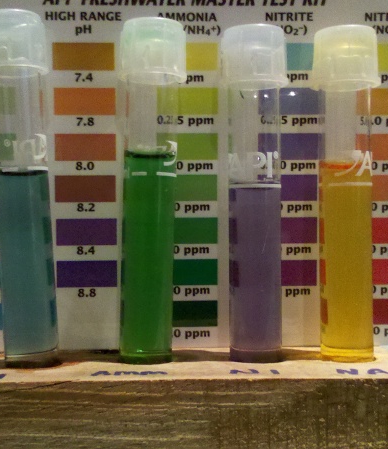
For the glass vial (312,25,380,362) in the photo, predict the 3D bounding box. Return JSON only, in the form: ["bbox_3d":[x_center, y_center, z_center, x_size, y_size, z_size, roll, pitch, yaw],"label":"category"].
[{"bbox_3d":[0.040,-0.004,0.165,0.017,0.092,0.017,0,2,0],"label":"glass vial"}]

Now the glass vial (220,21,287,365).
[{"bbox_3d":[0.016,-0.004,0.165,0.017,0.092,0.017,0,2,0],"label":"glass vial"}]

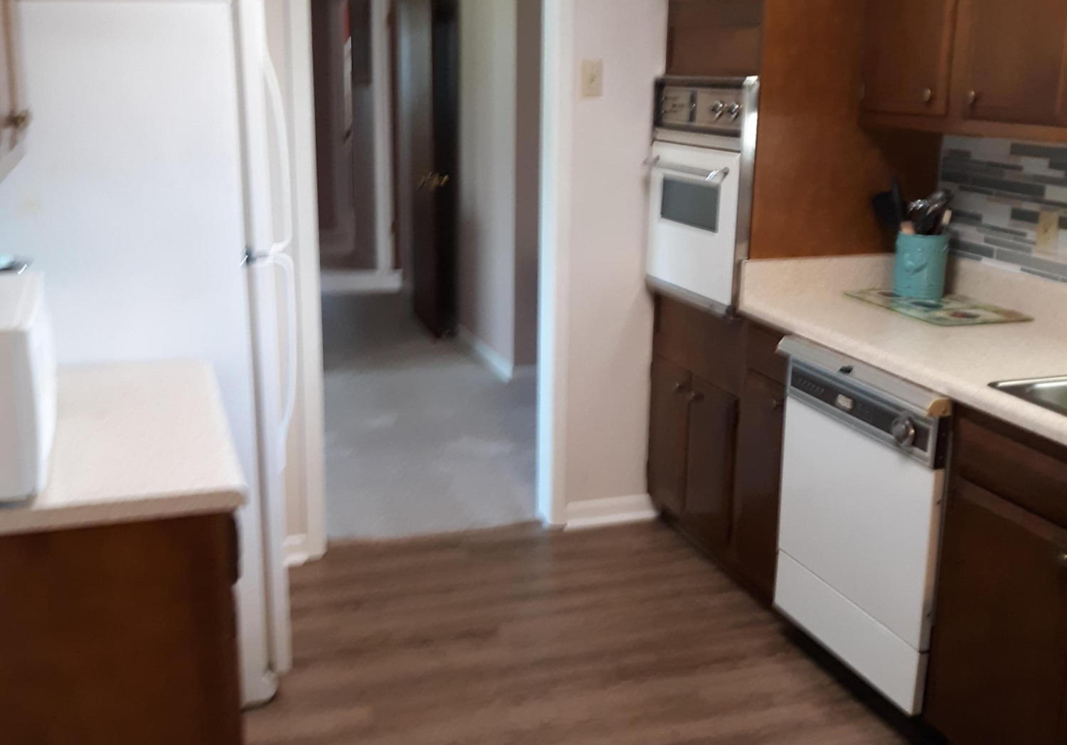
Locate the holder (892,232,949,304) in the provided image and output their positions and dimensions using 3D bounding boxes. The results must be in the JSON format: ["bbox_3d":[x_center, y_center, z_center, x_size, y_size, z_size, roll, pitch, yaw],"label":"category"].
[{"bbox_3d":[1.077,-0.301,3.200,0.135,0.175,0.135,-4,15,-18],"label":"holder"}]

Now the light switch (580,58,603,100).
[{"bbox_3d":[0.182,-0.912,3.566,0.072,0.116,0.012,-4,15,-18],"label":"light switch"}]

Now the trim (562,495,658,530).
[{"bbox_3d":[0.259,0.476,3.945,0.330,0.095,0.022,-4,15,-18],"label":"trim"}]

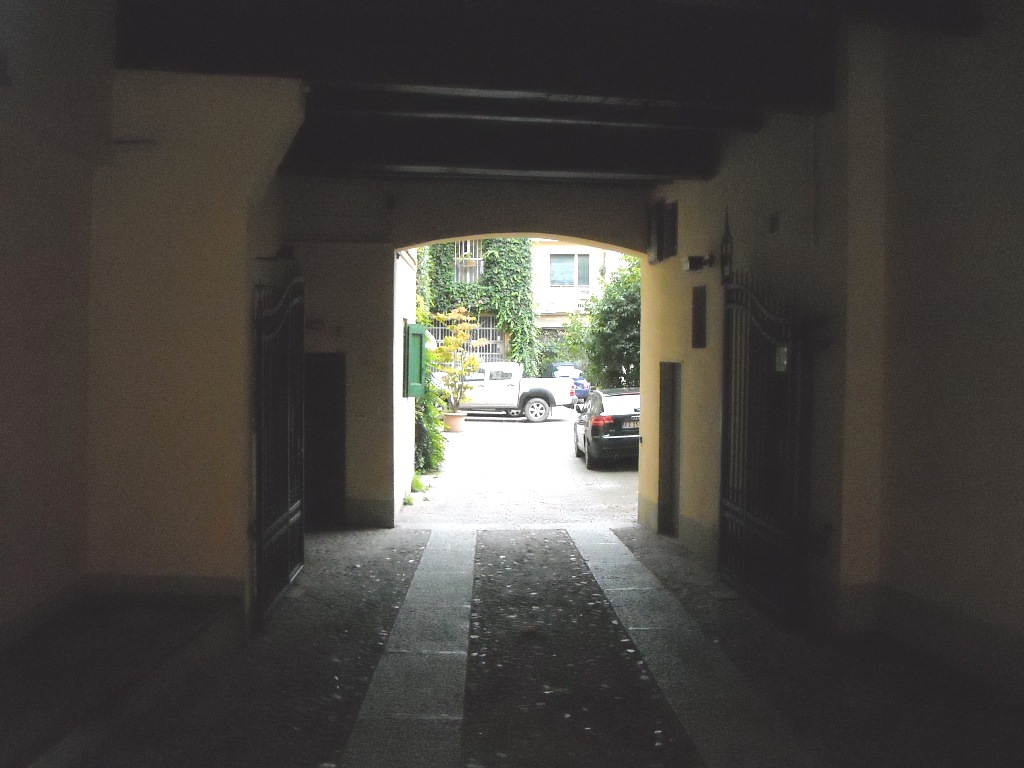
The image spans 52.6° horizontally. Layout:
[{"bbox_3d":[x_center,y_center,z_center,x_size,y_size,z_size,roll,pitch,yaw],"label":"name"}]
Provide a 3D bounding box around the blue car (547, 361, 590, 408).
[{"bbox_3d":[1.870,0.120,37.900,1.700,1.620,4.000,0,1,-2],"label":"blue car"}]

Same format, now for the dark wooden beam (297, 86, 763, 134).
[{"bbox_3d":[0.160,-2.180,8.150,3.750,0.270,0.250,0,1,-7],"label":"dark wooden beam"}]

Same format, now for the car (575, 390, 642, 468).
[{"bbox_3d":[2.150,0.780,19.650,1.780,1.430,4.380,1,1,0],"label":"car"}]

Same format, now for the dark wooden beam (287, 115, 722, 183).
[{"bbox_3d":[-0.130,-2.150,9.530,4.150,0.450,0.280,0,1,-6],"label":"dark wooden beam"}]

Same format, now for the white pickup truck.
[{"bbox_3d":[-0.600,0.250,31.800,5.150,1.800,1.820,1,1,0],"label":"white pickup truck"}]

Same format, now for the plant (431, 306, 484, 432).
[{"bbox_3d":[-1.430,-0.380,27.200,1.420,3.300,1.350,1,1,0],"label":"plant"}]

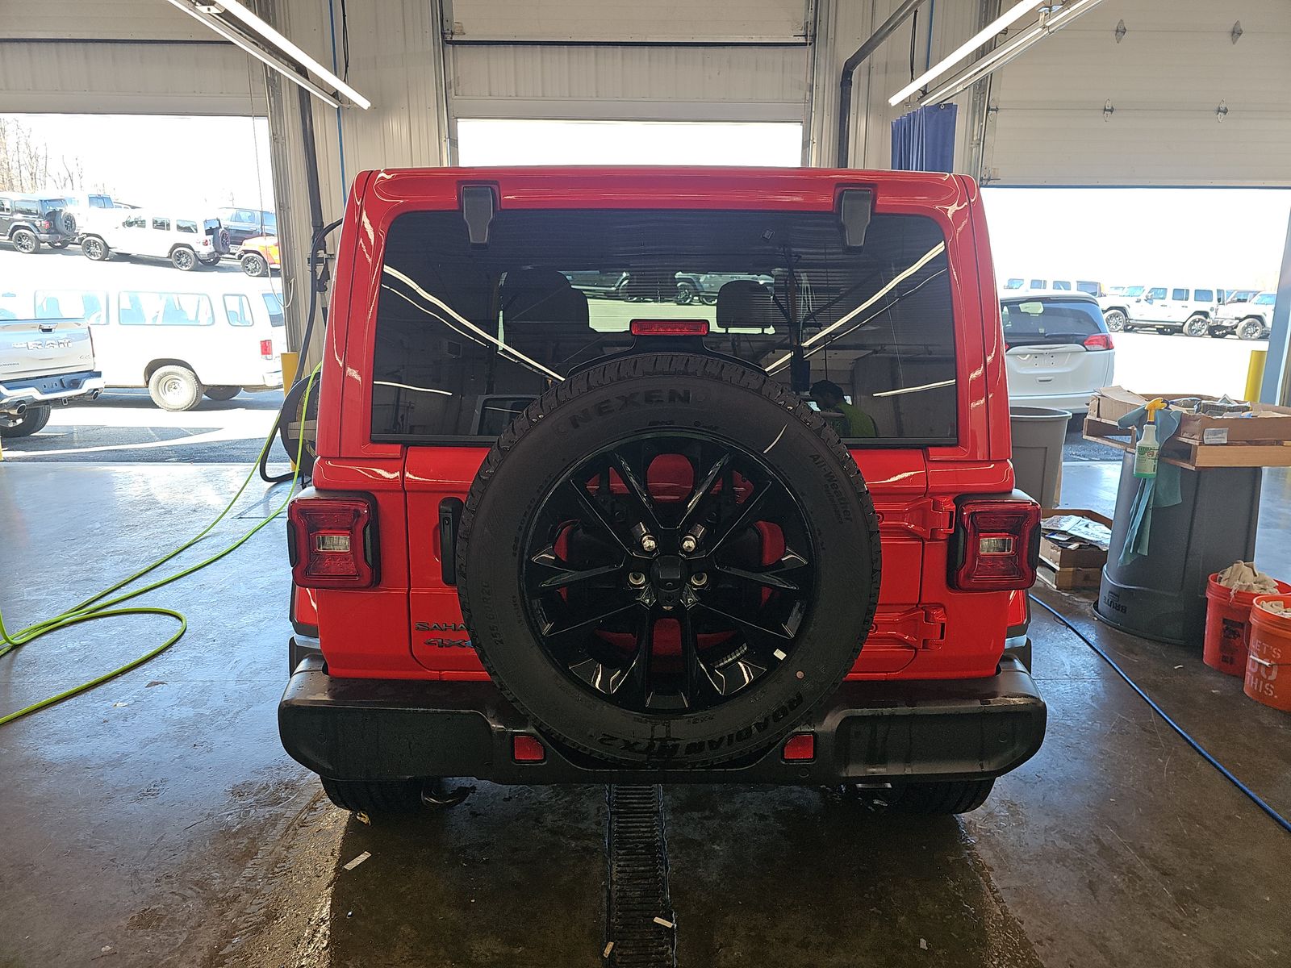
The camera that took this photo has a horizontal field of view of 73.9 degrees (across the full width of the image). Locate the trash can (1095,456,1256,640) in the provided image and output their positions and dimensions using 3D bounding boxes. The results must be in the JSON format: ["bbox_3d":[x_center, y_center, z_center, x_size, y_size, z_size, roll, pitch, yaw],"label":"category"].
[{"bbox_3d":[2.508,0.263,4.024,0.630,0.810,0.630,0,12,0],"label":"trash can"}]

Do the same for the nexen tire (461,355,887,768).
[{"bbox_3d":[0.046,0.150,1.728,0.812,0.812,0.270,0,12,-1],"label":"nexen tire"}]

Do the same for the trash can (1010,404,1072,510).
[{"bbox_3d":[2.720,-0.168,6.241,0.575,0.700,0.575,0,12,0],"label":"trash can"}]

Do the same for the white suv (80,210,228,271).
[{"bbox_3d":[-16.846,-8.460,29.402,4.750,1.850,1.890,6,18,-1],"label":"white suv"}]

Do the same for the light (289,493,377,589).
[{"bbox_3d":[-0.675,0.113,1.899,0.190,0.220,0.120,0,12,-1],"label":"light"}]

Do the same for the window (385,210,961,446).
[{"bbox_3d":[0.042,-0.344,1.886,1.290,0.530,0.050,0,0,-1],"label":"window"}]

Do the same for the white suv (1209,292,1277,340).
[{"bbox_3d":[24.089,-6.333,32.674,4.750,1.850,1.890,3,13,-2],"label":"white suv"}]

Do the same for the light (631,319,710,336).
[{"bbox_3d":[0.053,-0.315,1.729,0.158,0.034,0.045,0,12,-1],"label":"light"}]

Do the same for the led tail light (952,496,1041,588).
[{"bbox_3d":[0.755,0.122,1.895,0.180,0.210,0.120,0,12,-2],"label":"led tail light"}]

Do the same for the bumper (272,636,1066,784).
[{"bbox_3d":[0.041,0.527,2.035,1.710,0.235,0.370,0,12,-1],"label":"bumper"}]

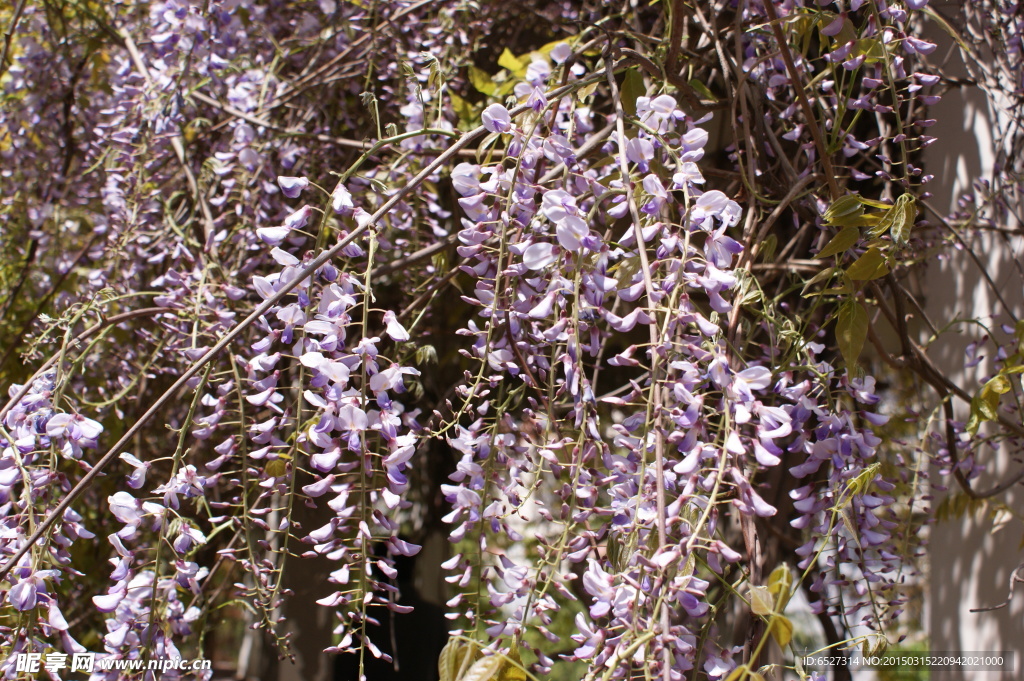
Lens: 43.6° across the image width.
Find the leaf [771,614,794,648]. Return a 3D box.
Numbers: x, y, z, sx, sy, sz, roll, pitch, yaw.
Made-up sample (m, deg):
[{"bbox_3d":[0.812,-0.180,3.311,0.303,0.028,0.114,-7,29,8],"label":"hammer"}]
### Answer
[{"bbox_3d":[0.237,0.256,1.120,0.020,0.033,0.014,-11,0,-16],"label":"leaf"}]

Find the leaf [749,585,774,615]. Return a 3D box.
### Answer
[{"bbox_3d":[0.216,0.226,1.110,0.019,0.029,0.012,-27,0,5],"label":"leaf"}]

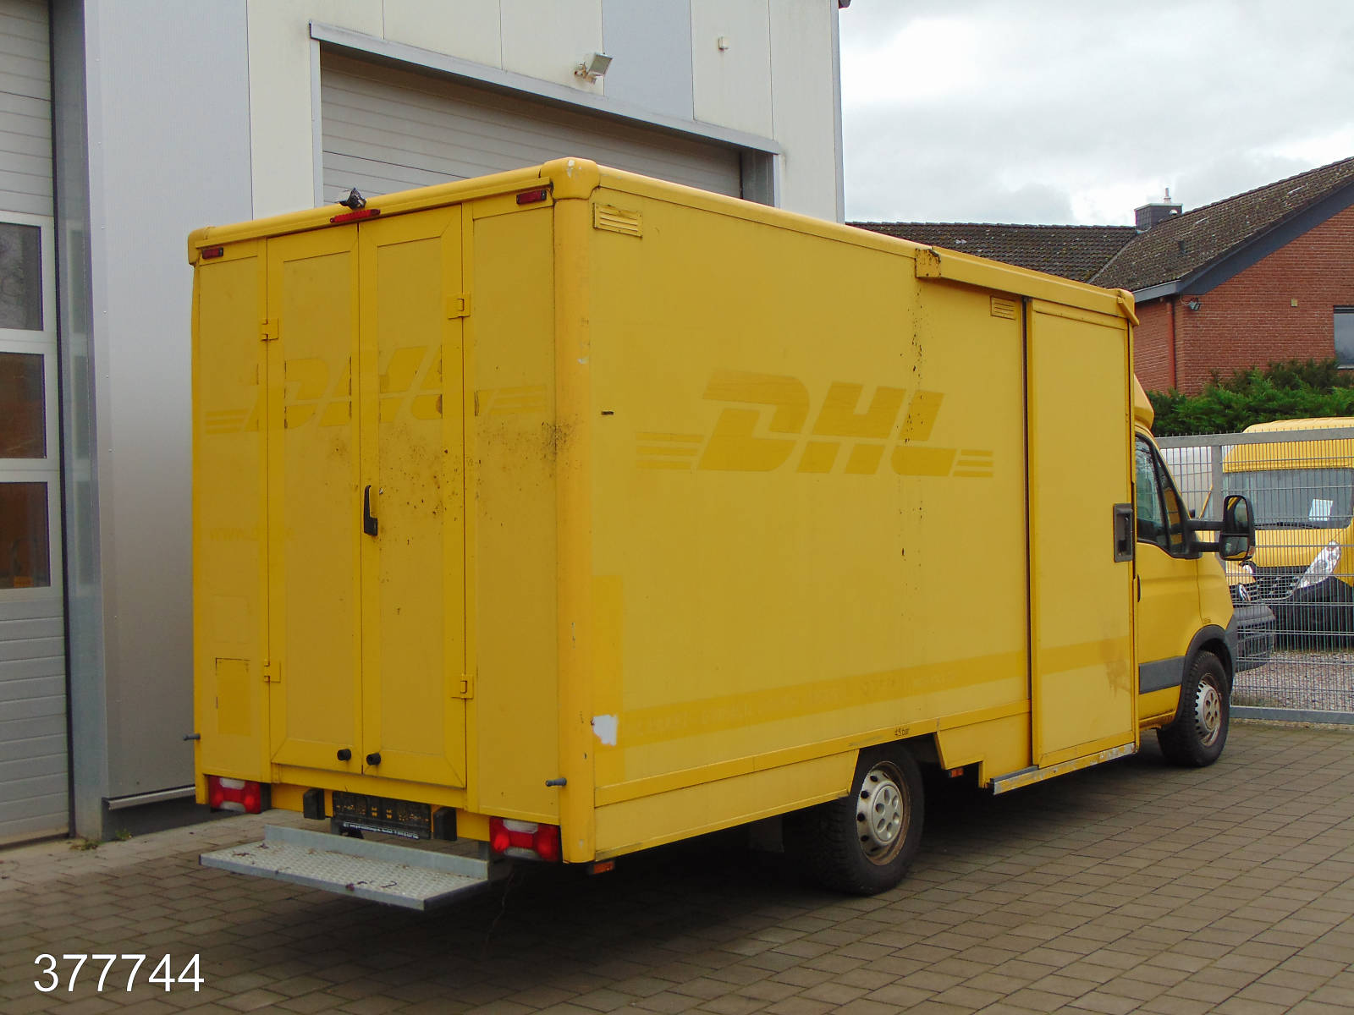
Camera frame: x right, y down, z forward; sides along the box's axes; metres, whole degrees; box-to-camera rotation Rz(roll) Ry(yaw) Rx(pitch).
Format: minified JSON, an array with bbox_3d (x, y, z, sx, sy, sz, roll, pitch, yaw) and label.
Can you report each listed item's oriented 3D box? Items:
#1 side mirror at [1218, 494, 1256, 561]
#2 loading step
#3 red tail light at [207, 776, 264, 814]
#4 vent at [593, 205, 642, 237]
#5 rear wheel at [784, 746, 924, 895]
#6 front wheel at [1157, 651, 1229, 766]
[{"bbox_3d":[3.341,0.123,9.797,0.190,0.395,0.120,-1,0,38],"label":"side mirror"},{"bbox_3d":[-1.209,1.280,5.899,1.210,0.107,0.320,-1,0,38],"label":"loading step"},{"bbox_3d":[-1.722,1.135,6.513,0.325,0.122,0.070,-1,0,38],"label":"red tail light"},{"bbox_3d":[-0.192,-0.968,5.536,0.020,0.088,0.255,-1,0,38],"label":"vent"},{"bbox_3d":[0.814,1.306,7.152,0.225,0.690,0.690,-1,0,38],"label":"rear wheel"},{"bbox_3d":[3.160,1.225,10.081,0.225,0.690,0.690,-1,0,38],"label":"front wheel"}]

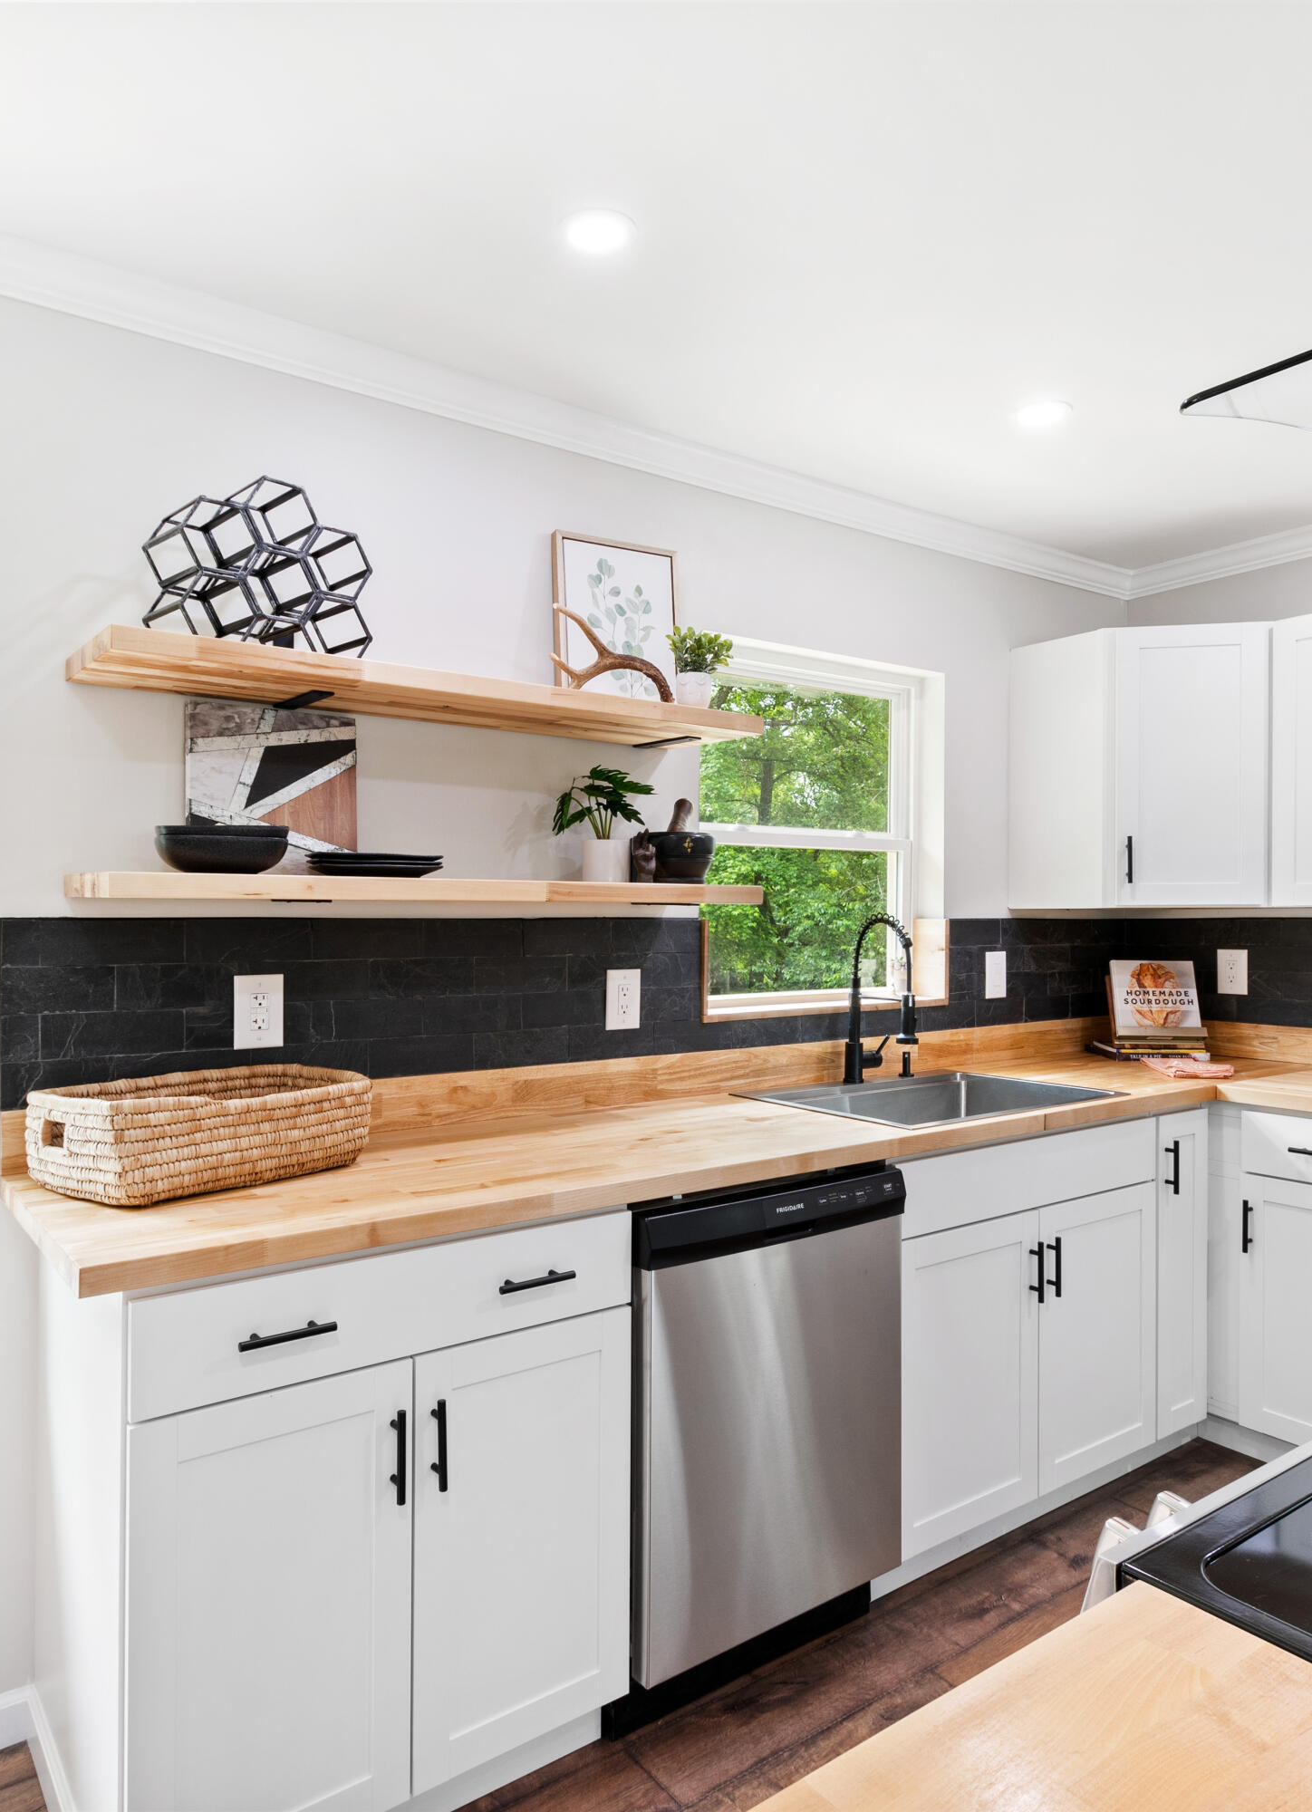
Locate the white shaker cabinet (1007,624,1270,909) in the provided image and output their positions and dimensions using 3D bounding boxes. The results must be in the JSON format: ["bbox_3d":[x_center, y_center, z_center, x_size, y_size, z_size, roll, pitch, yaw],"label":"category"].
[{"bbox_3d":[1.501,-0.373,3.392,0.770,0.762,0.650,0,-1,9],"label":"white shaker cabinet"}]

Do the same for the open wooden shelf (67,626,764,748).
[{"bbox_3d":[-0.380,-0.384,2.131,1.250,0.037,0.315,1,-1,-36],"label":"open wooden shelf"}]

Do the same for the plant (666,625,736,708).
[{"bbox_3d":[0.092,-0.492,2.405,0.148,0.198,0.148,0,-1,0],"label":"plant"}]

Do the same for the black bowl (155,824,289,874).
[{"bbox_3d":[-0.711,-0.088,1.857,0.220,0.084,0.220,0,-1,0],"label":"black bowl"}]

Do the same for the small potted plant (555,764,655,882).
[{"bbox_3d":[-0.103,-0.162,2.308,0.190,0.245,0.175,0,-1,0],"label":"small potted plant"}]

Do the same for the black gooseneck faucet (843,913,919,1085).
[{"bbox_3d":[0.549,0.234,2.764,0.088,0.419,0.215,1,-1,-36],"label":"black gooseneck faucet"}]

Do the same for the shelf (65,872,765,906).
[{"bbox_3d":[-0.378,-0.024,2.117,1.243,0.037,0.336,1,-1,-36],"label":"shelf"}]

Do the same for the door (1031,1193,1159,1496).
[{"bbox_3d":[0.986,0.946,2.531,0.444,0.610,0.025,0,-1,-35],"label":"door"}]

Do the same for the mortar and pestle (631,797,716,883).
[{"bbox_3d":[0.038,-0.132,2.415,0.178,0.190,0.178,0,-1,0],"label":"mortar and pestle"}]

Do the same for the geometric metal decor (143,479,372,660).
[{"bbox_3d":[-0.668,-0.547,1.908,0.310,0.293,0.170,1,-1,-42],"label":"geometric metal decor"}]

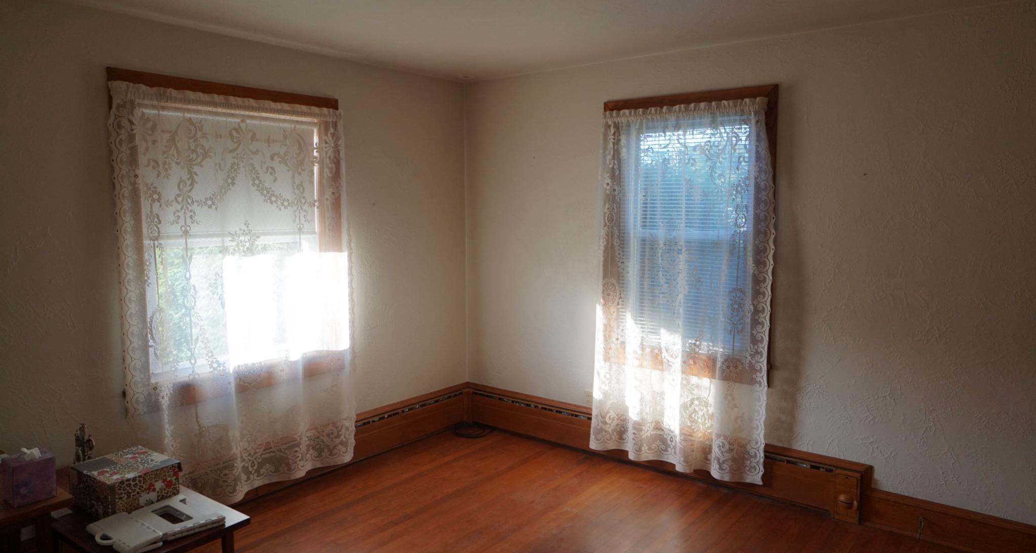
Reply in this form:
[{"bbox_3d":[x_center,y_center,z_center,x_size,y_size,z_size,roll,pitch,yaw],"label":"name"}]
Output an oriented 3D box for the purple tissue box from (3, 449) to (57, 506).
[{"bbox_3d":[-1.561,0.643,2.208,0.109,0.132,0.112,5,8,39],"label":"purple tissue box"}]

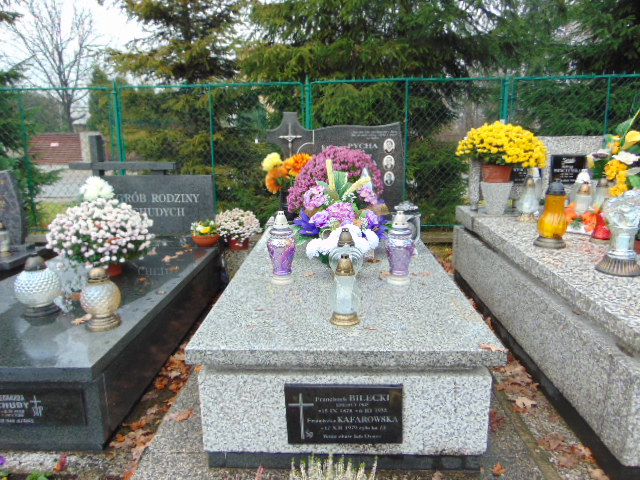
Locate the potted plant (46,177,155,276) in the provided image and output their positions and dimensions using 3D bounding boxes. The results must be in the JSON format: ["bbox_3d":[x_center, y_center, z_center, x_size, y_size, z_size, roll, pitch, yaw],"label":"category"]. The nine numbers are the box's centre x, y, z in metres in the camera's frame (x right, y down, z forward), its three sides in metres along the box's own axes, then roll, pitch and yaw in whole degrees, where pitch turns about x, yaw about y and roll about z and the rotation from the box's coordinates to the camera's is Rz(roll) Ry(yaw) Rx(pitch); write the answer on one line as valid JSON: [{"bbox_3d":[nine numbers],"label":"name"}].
[{"bbox_3d":[-1.276,-0.080,2.681,0.598,0.545,0.580,0,13,2],"label":"potted plant"}]

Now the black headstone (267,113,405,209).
[{"bbox_3d":[0.119,-0.524,3.338,0.982,0.772,0.100,0,13,2],"label":"black headstone"}]

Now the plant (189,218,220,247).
[{"bbox_3d":[-0.824,-0.057,3.324,0.218,0.198,0.218,0,13,2],"label":"plant"}]

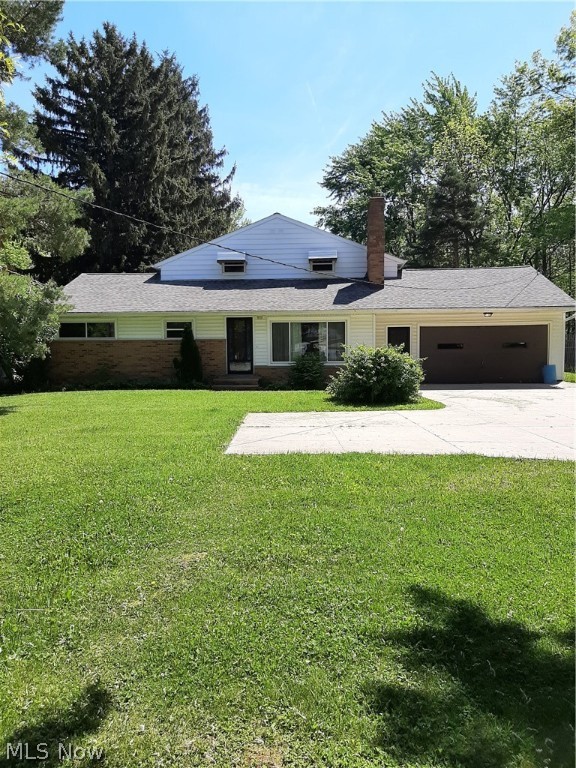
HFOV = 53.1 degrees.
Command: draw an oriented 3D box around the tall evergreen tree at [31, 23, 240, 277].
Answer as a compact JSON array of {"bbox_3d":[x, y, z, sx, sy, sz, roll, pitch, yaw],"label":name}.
[{"bbox_3d":[-9.093,-10.928,34.394,12.500,20.507,12.000,0,4,1],"label":"tall evergreen tree"}]

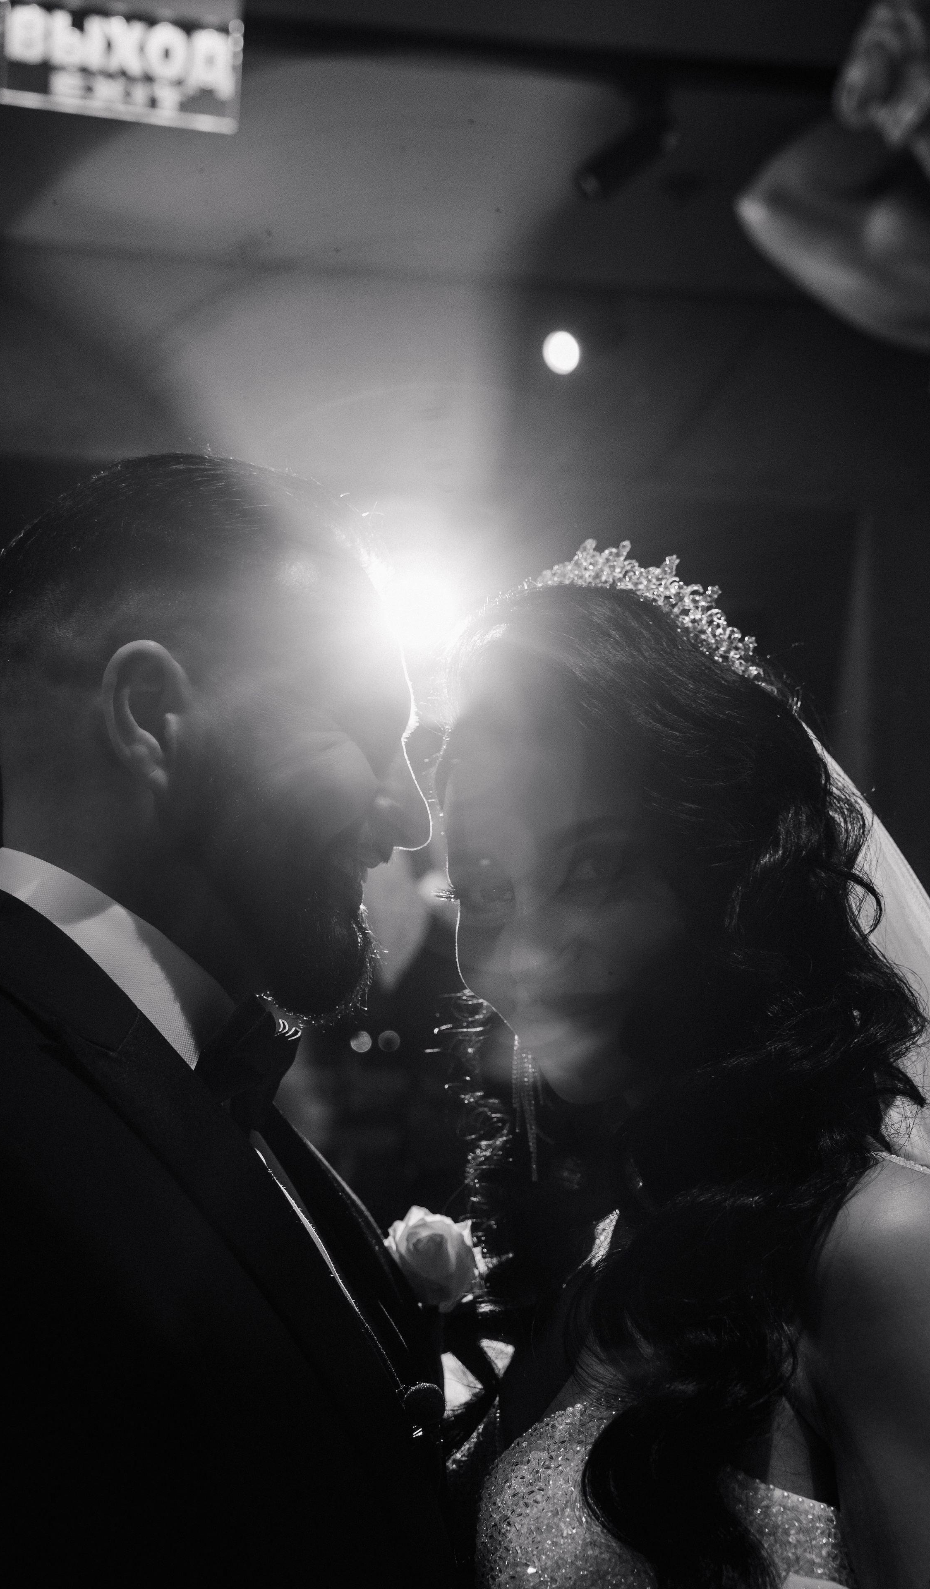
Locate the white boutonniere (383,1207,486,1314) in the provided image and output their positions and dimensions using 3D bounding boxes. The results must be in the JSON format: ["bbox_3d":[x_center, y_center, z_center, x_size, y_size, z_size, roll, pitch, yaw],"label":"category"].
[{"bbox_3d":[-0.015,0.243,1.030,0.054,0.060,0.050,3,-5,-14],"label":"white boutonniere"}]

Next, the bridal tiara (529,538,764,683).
[{"bbox_3d":[0.093,-0.091,1.040,0.145,0.080,0.070,-9,5,32],"label":"bridal tiara"}]

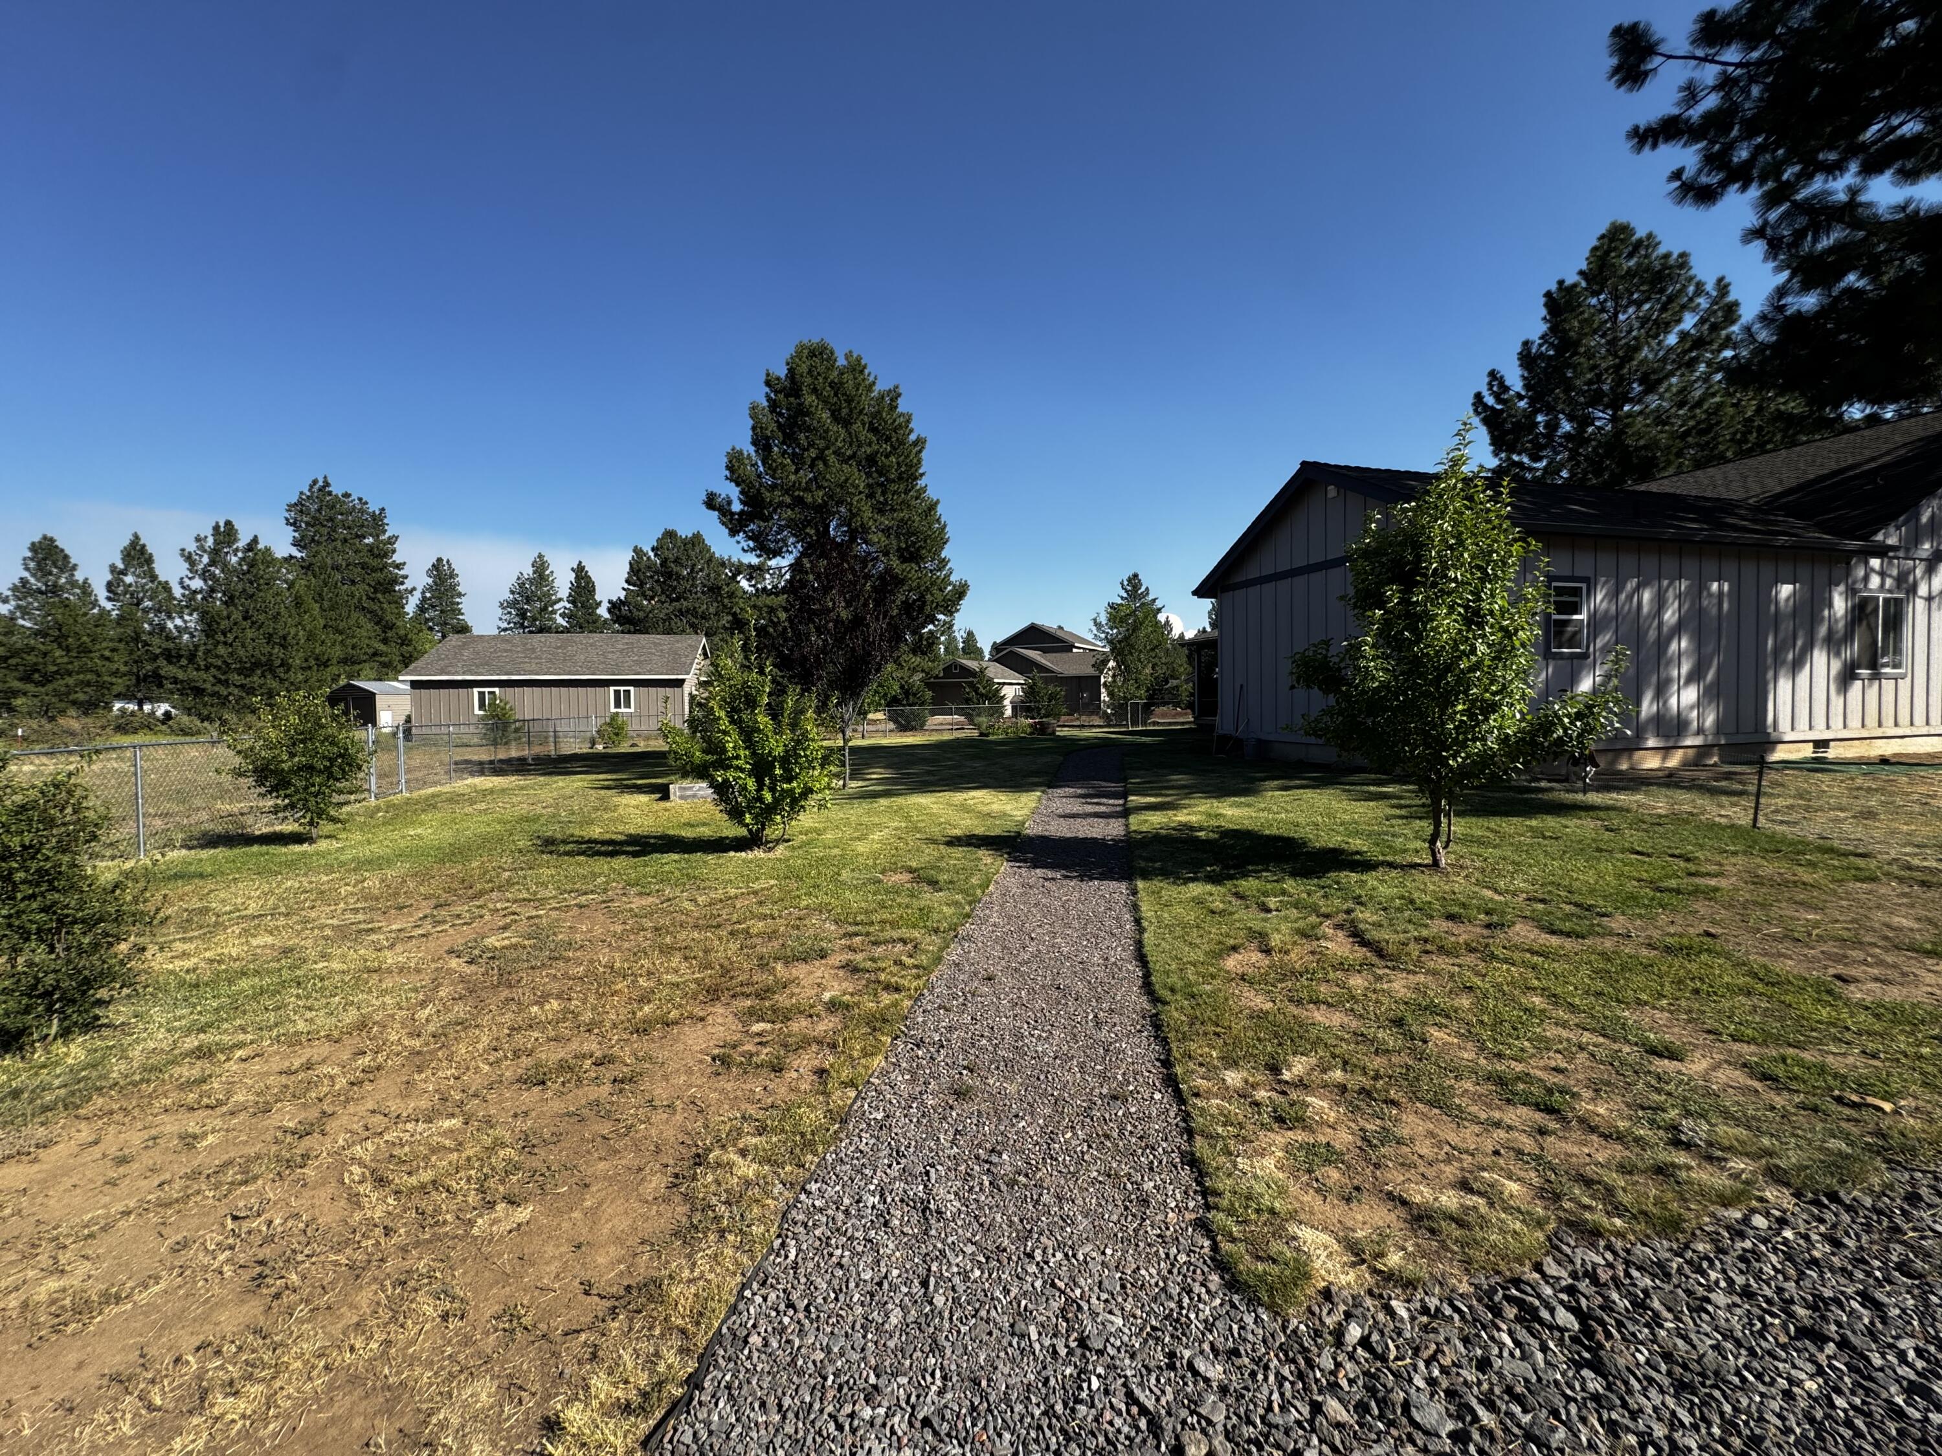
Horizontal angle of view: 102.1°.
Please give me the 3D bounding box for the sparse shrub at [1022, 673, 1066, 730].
[{"bbox_3d":[3.466,-1.341,36.998,2.000,2.650,1.950,-1,2,5],"label":"sparse shrub"}]

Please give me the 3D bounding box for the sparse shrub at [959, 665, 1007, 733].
[{"bbox_3d":[0.527,-1.336,35.455,2.150,3.017,2.150,-1,2,1],"label":"sparse shrub"}]

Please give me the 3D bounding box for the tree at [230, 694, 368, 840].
[{"bbox_3d":[-7.836,0.407,9.220,1.400,1.780,1.350,-3,3,-40],"label":"tree"}]

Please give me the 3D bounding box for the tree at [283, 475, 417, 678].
[{"bbox_3d":[-53.808,-10.864,67.683,9.200,21.500,8.800,-2,2,-38],"label":"tree"}]

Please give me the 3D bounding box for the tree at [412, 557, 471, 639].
[{"bbox_3d":[-56.669,-9.605,83.742,5.900,17.800,5.800,-2,2,-34],"label":"tree"}]

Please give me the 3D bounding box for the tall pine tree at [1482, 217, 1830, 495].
[{"bbox_3d":[23.376,-9.060,27.740,9.400,17.500,9.000,1,3,40],"label":"tall pine tree"}]

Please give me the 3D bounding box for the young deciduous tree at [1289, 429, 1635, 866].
[{"bbox_3d":[3.643,-0.613,5.938,2.200,3.350,2.100,0,2,32],"label":"young deciduous tree"}]

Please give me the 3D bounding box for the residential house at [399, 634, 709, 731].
[{"bbox_3d":[-21.530,-2.419,43.658,12.955,5.512,11.750,-1,2,-12],"label":"residential house"}]

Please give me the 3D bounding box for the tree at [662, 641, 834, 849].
[{"bbox_3d":[-2.362,0.166,8.317,1.780,2.185,1.750,-1,2,-16],"label":"tree"}]

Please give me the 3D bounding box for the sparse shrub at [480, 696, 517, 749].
[{"bbox_3d":[-18.036,-0.231,29.970,1.280,2.028,1.280,-2,2,-31],"label":"sparse shrub"}]

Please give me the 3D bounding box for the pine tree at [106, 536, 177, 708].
[{"bbox_3d":[-66.618,-7.544,62.757,4.900,16.178,4.900,1,2,43],"label":"pine tree"}]

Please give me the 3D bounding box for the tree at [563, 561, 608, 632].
[{"bbox_3d":[-39.445,-8.708,79.749,4.600,16.725,4.600,-2,2,-26],"label":"tree"}]

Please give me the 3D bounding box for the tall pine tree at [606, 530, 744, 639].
[{"bbox_3d":[-19.245,-6.649,50.824,8.400,12.900,8.200,-2,2,-21],"label":"tall pine tree"}]

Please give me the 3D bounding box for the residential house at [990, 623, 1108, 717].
[{"bbox_3d":[6.833,-4.870,62.911,9.400,7.300,11.000,0,2,22],"label":"residential house"}]

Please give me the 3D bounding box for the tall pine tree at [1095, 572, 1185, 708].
[{"bbox_3d":[10.181,-4.916,47.862,5.800,9.169,5.800,0,2,12],"label":"tall pine tree"}]

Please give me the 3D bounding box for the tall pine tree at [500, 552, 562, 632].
[{"bbox_3d":[-45.014,-9.055,79.736,6.200,17.576,6.200,-2,2,-29],"label":"tall pine tree"}]

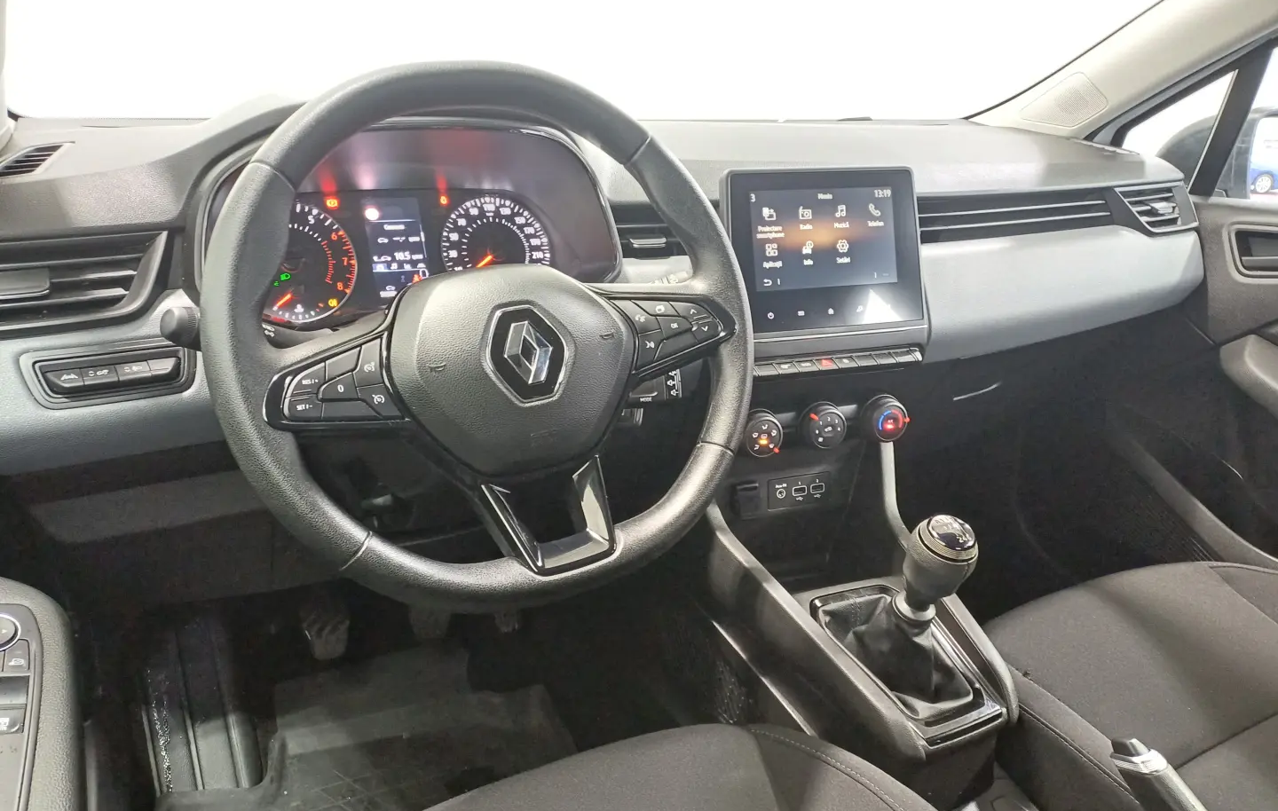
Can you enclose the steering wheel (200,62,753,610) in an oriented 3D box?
[{"bbox_3d":[-0.093,-0.048,0.629,0.367,0.362,0.095,-12,-4,-24],"label":"steering wheel"}]

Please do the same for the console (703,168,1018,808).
[{"bbox_3d":[0.206,0.065,0.835,0.250,0.540,0.340,-6,18,-20],"label":"console"}]

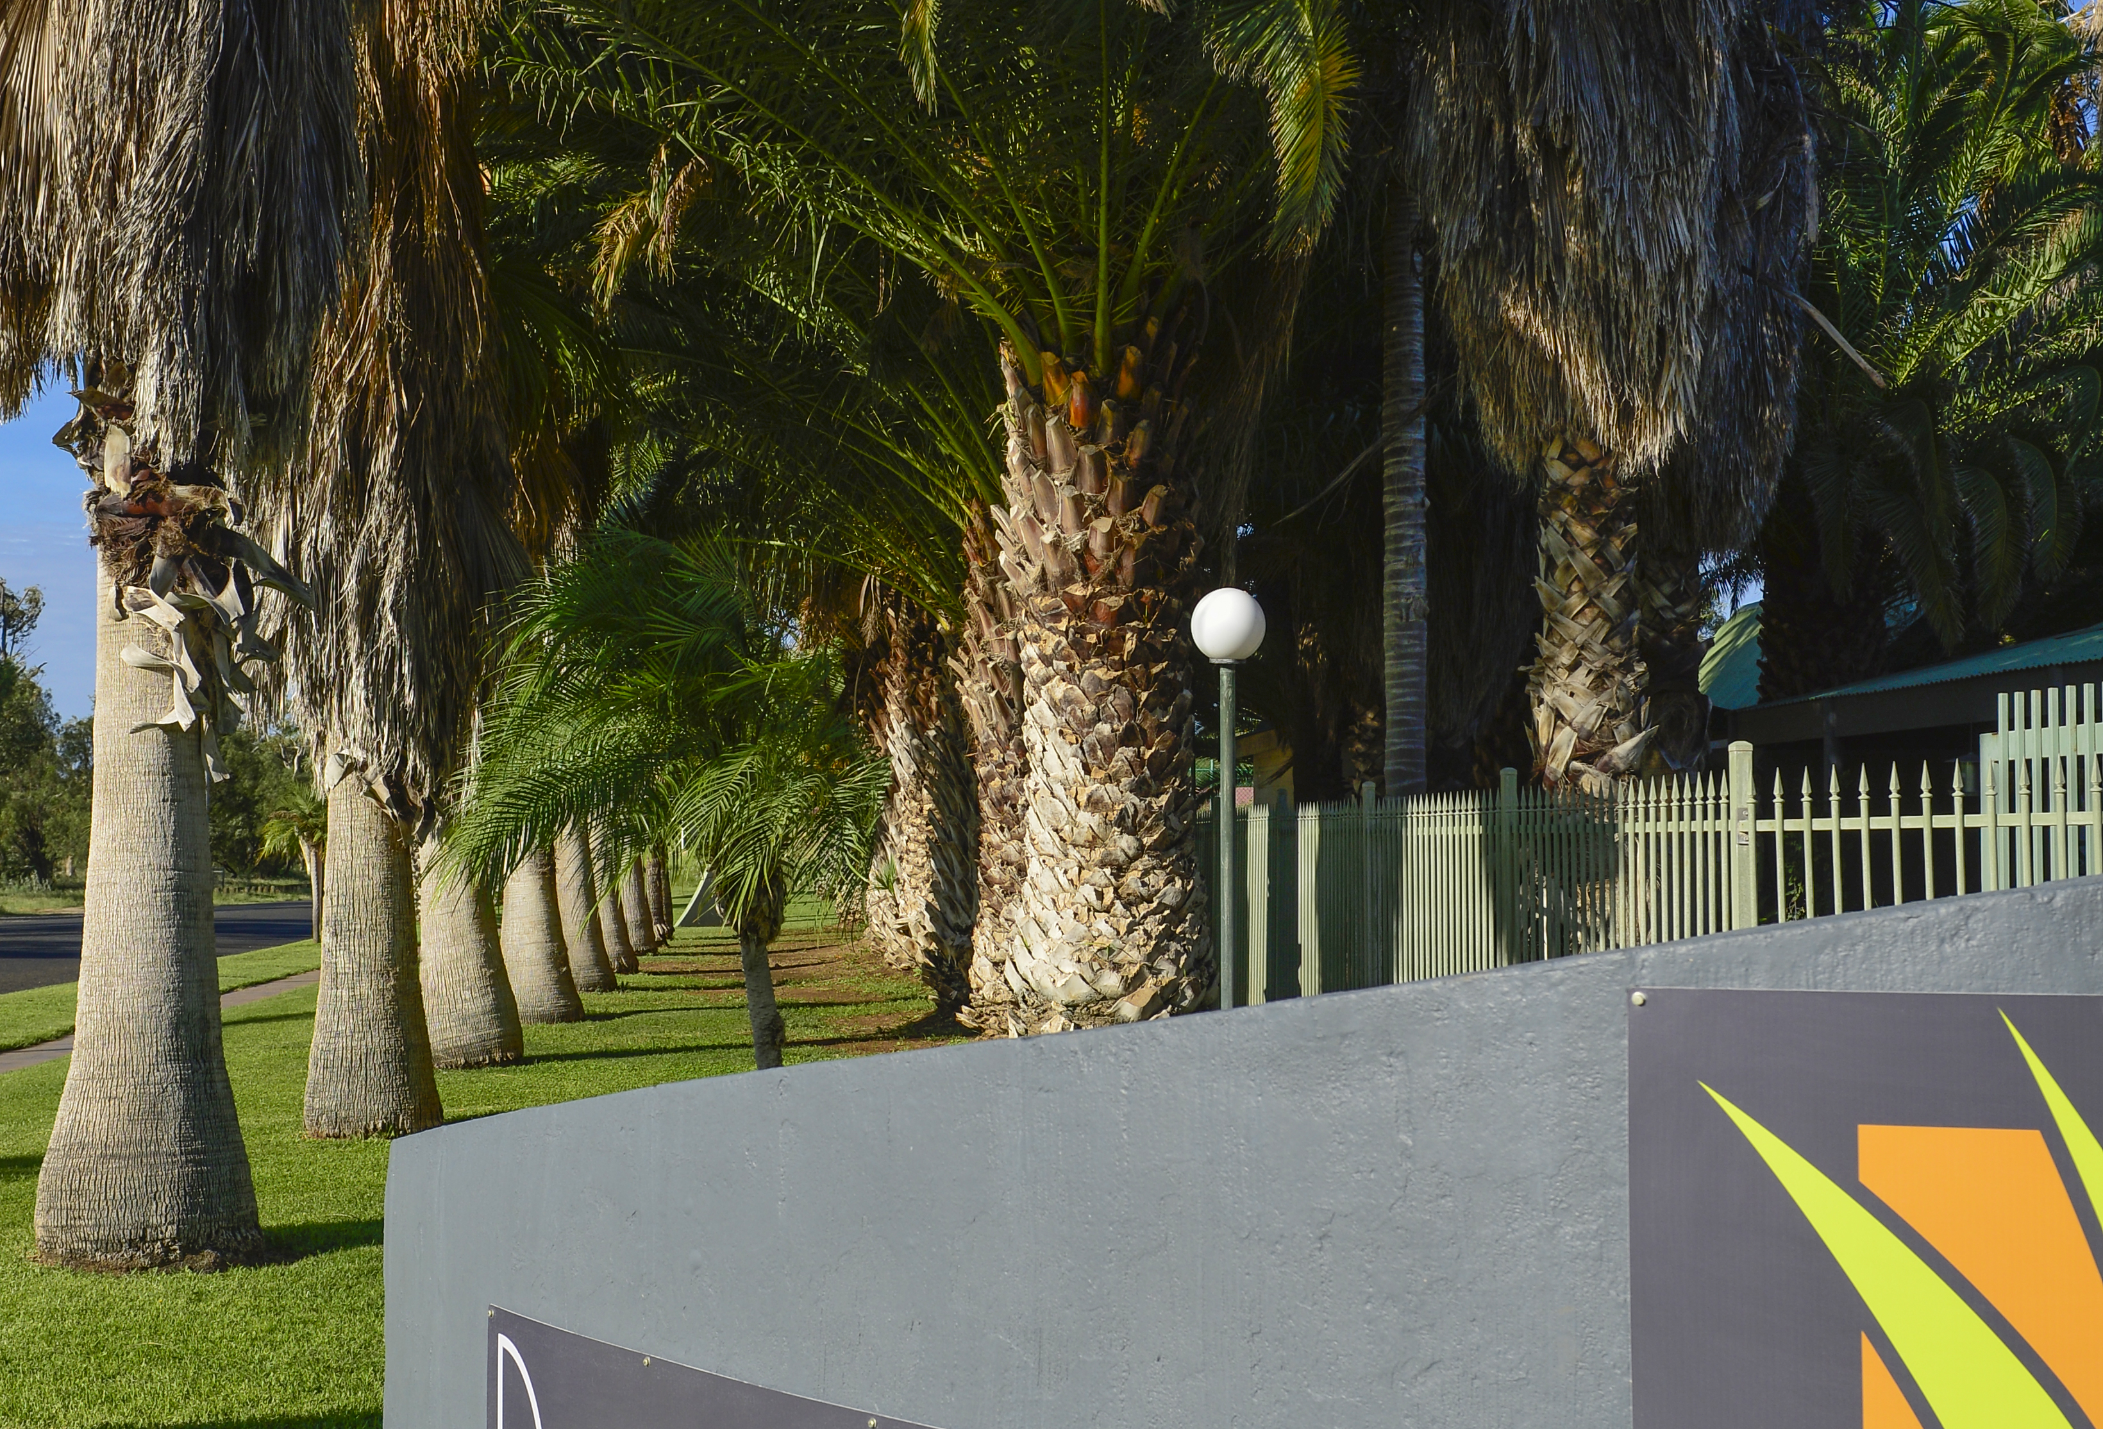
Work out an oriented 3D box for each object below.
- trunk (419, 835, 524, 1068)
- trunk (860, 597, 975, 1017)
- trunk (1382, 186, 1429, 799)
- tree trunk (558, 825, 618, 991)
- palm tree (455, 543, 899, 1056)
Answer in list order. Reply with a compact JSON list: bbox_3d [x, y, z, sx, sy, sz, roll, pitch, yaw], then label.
[{"bbox_3d":[-4.112,1.636,19.900,0.740,1.680,0.720,-1,-2,0],"label":"trunk"},{"bbox_3d":[-1.179,0.800,24.600,0.950,3.700,0.850,-1,-2,0],"label":"trunk"},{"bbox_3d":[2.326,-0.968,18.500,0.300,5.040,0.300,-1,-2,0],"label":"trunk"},{"bbox_3d":[-4.840,2.003,29.200,0.650,1.720,0.650,-1,-2,0],"label":"tree trunk"},{"bbox_3d":[-2.269,0.587,16.700,2.550,3.360,2.400,-1,-2,0],"label":"palm tree"}]

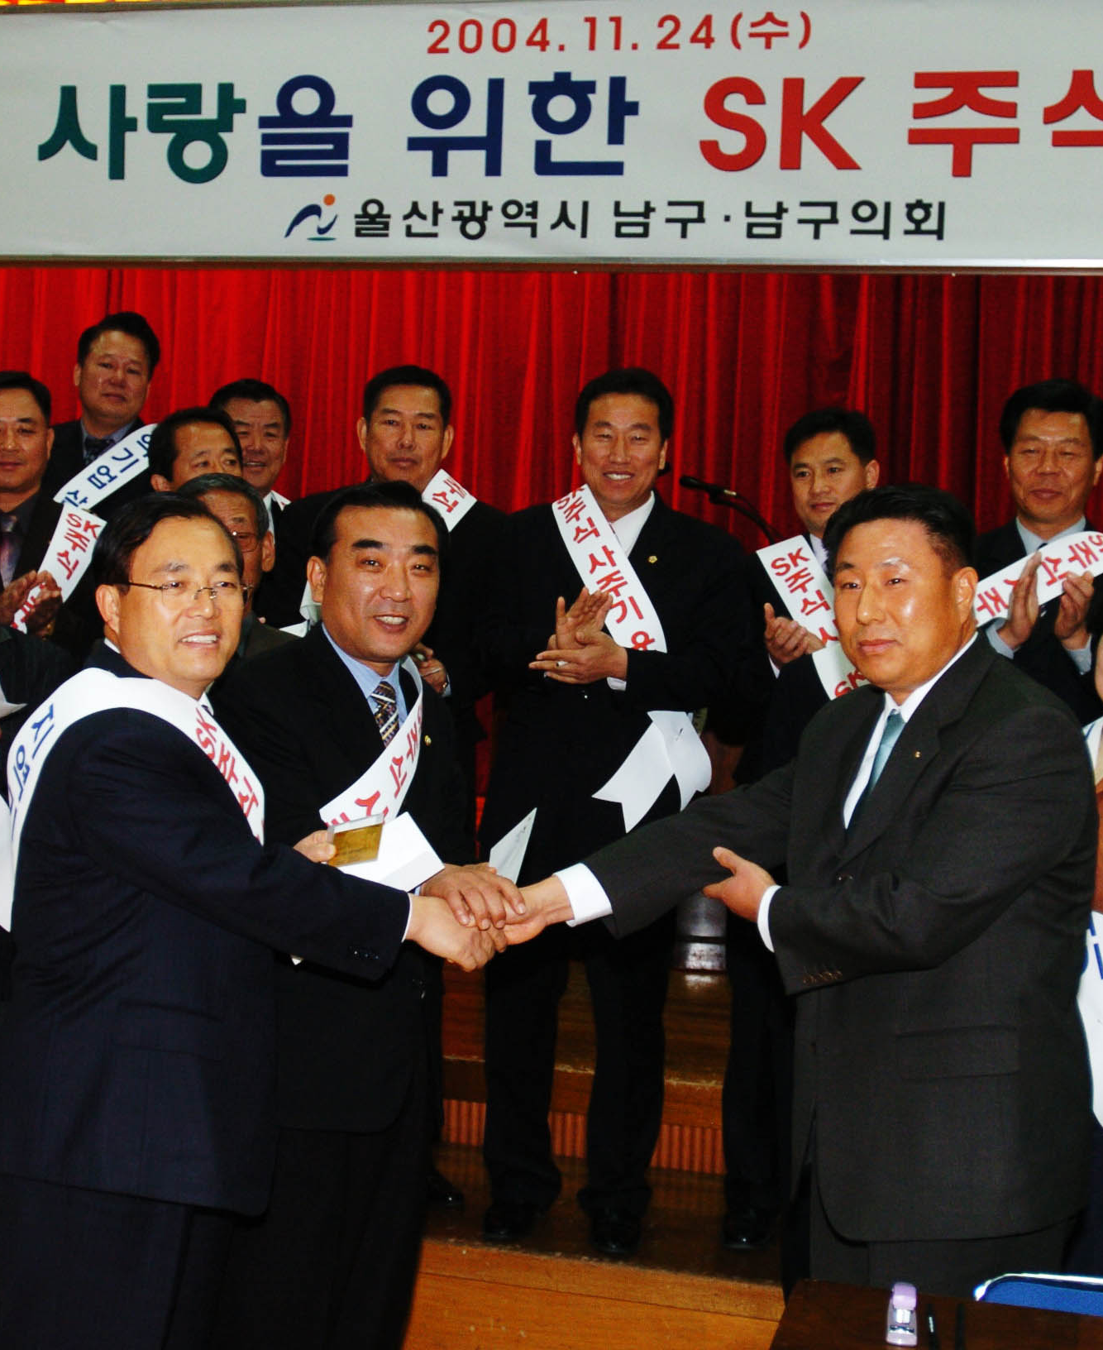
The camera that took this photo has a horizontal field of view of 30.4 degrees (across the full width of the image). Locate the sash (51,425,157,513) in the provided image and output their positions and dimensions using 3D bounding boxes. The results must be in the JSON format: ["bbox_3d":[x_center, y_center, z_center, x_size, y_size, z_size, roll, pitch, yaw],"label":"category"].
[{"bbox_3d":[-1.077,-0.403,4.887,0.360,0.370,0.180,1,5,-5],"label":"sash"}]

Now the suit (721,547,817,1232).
[{"bbox_3d":[0.526,0.424,3.950,0.500,1.370,0.360,3,5,12],"label":"suit"}]

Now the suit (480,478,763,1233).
[{"bbox_3d":[0.124,0.372,3.947,0.540,1.430,0.380,3,5,10],"label":"suit"}]

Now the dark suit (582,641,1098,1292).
[{"bbox_3d":[0.377,0.691,2.619,0.600,1.470,0.540,-1,6,-30],"label":"dark suit"}]

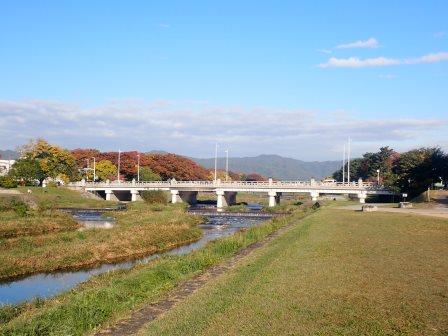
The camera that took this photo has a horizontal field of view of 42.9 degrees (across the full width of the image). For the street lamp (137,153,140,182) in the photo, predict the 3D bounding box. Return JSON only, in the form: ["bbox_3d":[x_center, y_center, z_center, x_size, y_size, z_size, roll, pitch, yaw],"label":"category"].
[{"bbox_3d":[-28.920,0.590,193.040,0.500,11.360,1.400,-1,-2,38],"label":"street lamp"}]

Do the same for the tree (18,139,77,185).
[{"bbox_3d":[-54.270,-1.700,175.090,17.800,14.770,15.500,0,-1,0],"label":"tree"}]

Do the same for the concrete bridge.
[{"bbox_3d":[-2.790,7.130,161.330,112.340,8.000,22.000,-1,-2,38],"label":"concrete bridge"}]

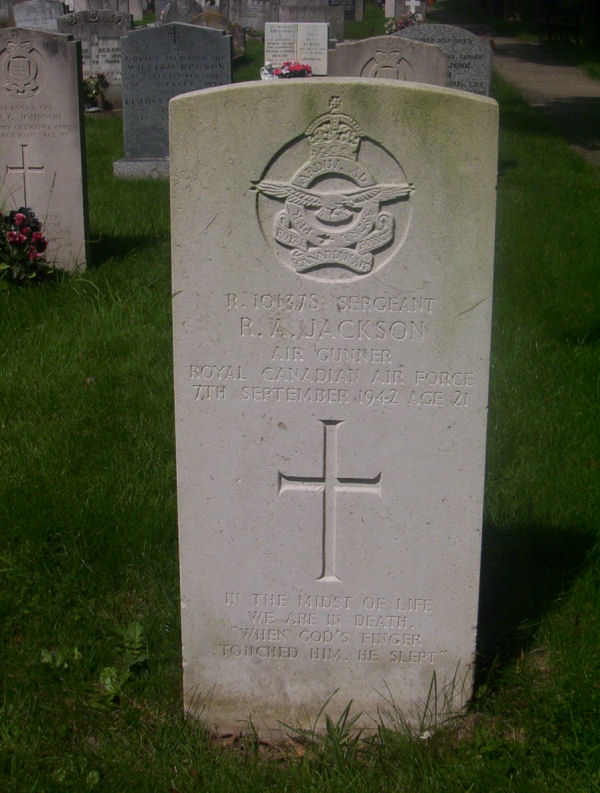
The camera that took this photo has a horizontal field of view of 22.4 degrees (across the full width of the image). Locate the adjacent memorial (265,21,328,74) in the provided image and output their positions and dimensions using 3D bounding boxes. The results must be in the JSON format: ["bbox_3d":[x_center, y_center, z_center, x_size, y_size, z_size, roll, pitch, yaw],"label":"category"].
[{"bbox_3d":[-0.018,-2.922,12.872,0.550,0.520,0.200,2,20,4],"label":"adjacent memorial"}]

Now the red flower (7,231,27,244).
[{"bbox_3d":[-0.940,-0.527,5.030,0.064,0.047,0.050,2,20,4],"label":"red flower"}]

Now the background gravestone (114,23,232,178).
[{"bbox_3d":[-0.633,-1.595,8.132,0.685,0.810,0.280,2,20,4],"label":"background gravestone"}]

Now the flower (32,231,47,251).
[{"bbox_3d":[-0.864,-0.514,5.030,0.047,0.068,0.050,2,20,4],"label":"flower"}]

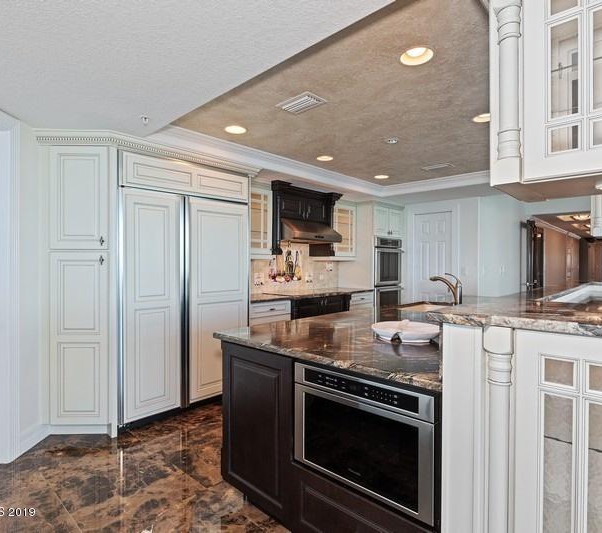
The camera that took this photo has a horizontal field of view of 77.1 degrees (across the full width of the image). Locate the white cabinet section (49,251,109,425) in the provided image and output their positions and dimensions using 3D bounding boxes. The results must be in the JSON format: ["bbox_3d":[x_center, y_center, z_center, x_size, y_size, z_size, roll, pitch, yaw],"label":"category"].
[{"bbox_3d":[-1.667,0.541,2.850,0.440,1.298,0.025,0,0,-2],"label":"white cabinet section"}]

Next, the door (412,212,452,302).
[{"bbox_3d":[2.012,0.223,5.751,0.597,2.040,0.040,0,0,43],"label":"door"}]

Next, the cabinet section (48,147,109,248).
[{"bbox_3d":[-1.663,-0.515,2.844,0.441,0.770,0.025,0,0,-2],"label":"cabinet section"}]

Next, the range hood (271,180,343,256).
[{"bbox_3d":[0.007,-0.551,4.776,0.600,0.830,1.240,0,0,43],"label":"range hood"}]

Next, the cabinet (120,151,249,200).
[{"bbox_3d":[-1.150,-0.744,3.463,0.610,0.255,1.190,0,0,43],"label":"cabinet"}]

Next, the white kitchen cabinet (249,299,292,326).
[{"bbox_3d":[-0.531,0.816,4.195,0.610,0.885,0.590,0,0,43],"label":"white kitchen cabinet"}]

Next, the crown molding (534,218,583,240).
[{"bbox_3d":[7.019,-0.929,10.014,0.100,0.120,6.900,0,0,43],"label":"crown molding"}]

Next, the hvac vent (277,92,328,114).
[{"bbox_3d":[0.004,-1.086,2.543,0.312,0.020,0.207,0,0,43],"label":"hvac vent"}]

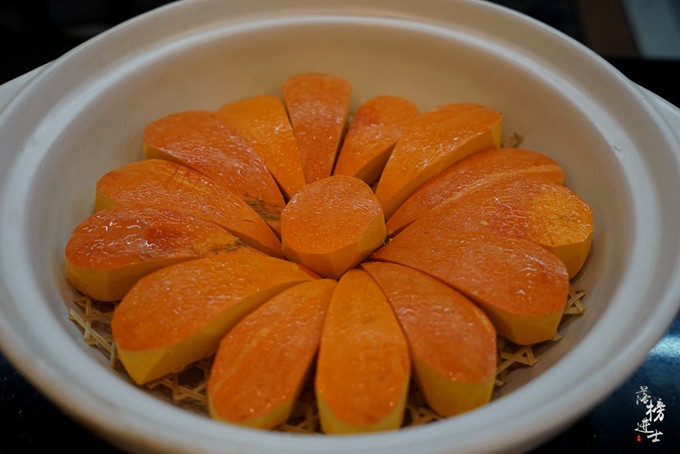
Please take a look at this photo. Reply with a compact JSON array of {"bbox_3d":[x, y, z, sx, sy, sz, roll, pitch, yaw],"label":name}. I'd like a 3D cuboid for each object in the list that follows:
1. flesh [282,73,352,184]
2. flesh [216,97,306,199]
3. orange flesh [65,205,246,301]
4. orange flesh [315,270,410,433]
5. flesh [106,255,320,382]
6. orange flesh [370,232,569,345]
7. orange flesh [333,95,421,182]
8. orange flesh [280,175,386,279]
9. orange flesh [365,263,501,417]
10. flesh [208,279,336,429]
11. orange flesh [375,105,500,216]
[{"bbox_3d":[-0.011,-0.042,0.378,0.037,0.021,0.087,-2,51,-1],"label":"flesh"},{"bbox_3d":[-0.036,-0.033,0.371,0.033,0.021,0.079,-15,52,-13],"label":"flesh"},{"bbox_3d":[-0.086,0.009,0.349,0.080,0.021,0.041,-8,46,-8],"label":"orange flesh"},{"bbox_3d":[0.010,0.053,0.306,0.037,0.021,0.077,1,45,1],"label":"orange flesh"},{"bbox_3d":[-0.055,0.032,0.311,0.081,0.021,0.040,-25,50,-22],"label":"flesh"},{"bbox_3d":[0.061,0.022,0.337,0.084,0.021,0.043,22,49,20],"label":"orange flesh"},{"bbox_3d":[0.015,-0.039,0.398,0.031,0.021,0.085,18,48,17],"label":"orange flesh"},{"bbox_3d":[-0.004,0.003,0.334,0.040,0.025,0.054,25,51,24],"label":"orange flesh"},{"bbox_3d":[0.037,0.041,0.300,0.034,0.021,0.071,-19,48,-17],"label":"orange flesh"},{"bbox_3d":[-0.028,0.054,0.306,0.038,0.021,0.076,11,46,11],"label":"flesh"},{"bbox_3d":[0.044,-0.035,0.394,0.103,0.021,0.035,-35,55,-30],"label":"orange flesh"}]

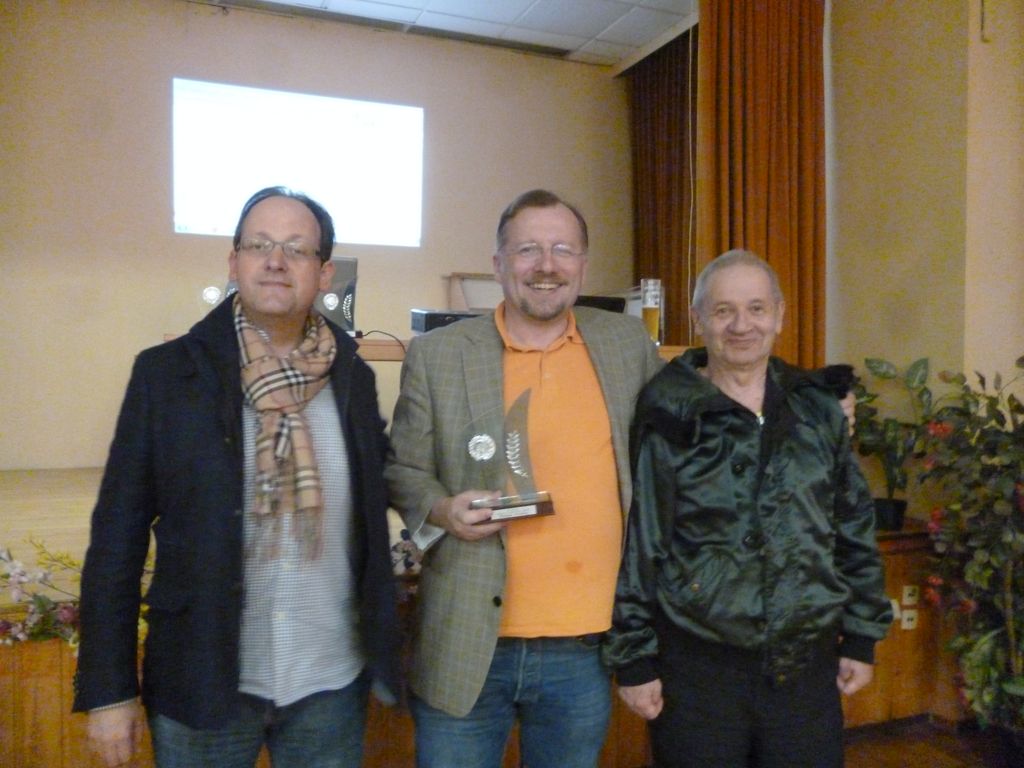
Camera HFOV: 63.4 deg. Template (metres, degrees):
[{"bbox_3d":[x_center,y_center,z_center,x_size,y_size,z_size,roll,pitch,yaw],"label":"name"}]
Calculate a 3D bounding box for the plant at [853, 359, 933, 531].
[{"bbox_3d":[1.531,0.245,3.360,0.330,0.700,0.320,-1,1,-23],"label":"plant"}]

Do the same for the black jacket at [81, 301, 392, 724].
[{"bbox_3d":[-0.500,0.214,1.520,0.560,0.740,0.300,0,1,-20],"label":"black jacket"}]

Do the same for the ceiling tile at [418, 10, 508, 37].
[{"bbox_3d":[-0.344,-2.499,5.750,0.620,0.020,0.220,-1,1,-23],"label":"ceiling tile"}]

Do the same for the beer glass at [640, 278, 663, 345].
[{"bbox_3d":[0.497,-0.256,2.960,0.075,0.240,0.075,0,1,0],"label":"beer glass"}]

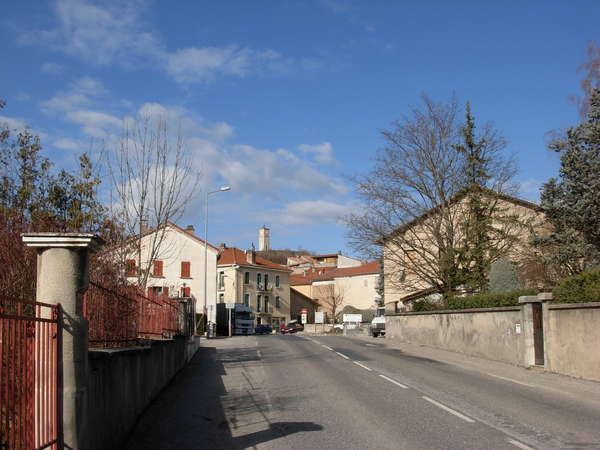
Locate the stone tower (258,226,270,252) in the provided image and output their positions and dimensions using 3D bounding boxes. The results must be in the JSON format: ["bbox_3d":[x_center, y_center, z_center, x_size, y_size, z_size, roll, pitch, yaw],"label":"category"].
[{"bbox_3d":[-22.750,9.272,422.120,5.100,16.750,5.100,6,-9,-41],"label":"stone tower"}]

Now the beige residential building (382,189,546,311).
[{"bbox_3d":[14.963,3.253,50.771,14.000,10.385,11.000,-5,-10,27],"label":"beige residential building"}]

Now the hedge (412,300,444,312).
[{"bbox_3d":[5.700,3.890,29.553,1.000,1.000,3.600,1,-9,-7],"label":"hedge"}]

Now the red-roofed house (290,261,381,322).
[{"bbox_3d":[7.876,12.052,106.007,15.000,10.781,9.000,-7,-11,36],"label":"red-roofed house"}]

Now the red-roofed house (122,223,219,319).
[{"bbox_3d":[-15.918,6.182,75.040,10.200,11.689,11.000,4,-10,-22],"label":"red-roofed house"}]

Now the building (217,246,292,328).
[{"bbox_3d":[-9.425,9.695,97.737,12.000,12.496,12.400,-7,-11,37],"label":"building"}]

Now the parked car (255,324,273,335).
[{"bbox_3d":[-4.764,13.623,85.927,1.750,1.273,4.100,-3,-9,20],"label":"parked car"}]

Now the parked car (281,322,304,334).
[{"bbox_3d":[-0.810,11.633,74.092,1.700,1.318,4.100,-4,-10,25],"label":"parked car"}]

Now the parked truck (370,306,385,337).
[{"bbox_3d":[6.012,7.006,47.487,1.850,2.051,4.500,-1,-9,6],"label":"parked truck"}]

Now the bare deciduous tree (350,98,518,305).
[{"bbox_3d":[6.714,-0.728,33.510,8.200,12.344,7.600,-1,-9,6],"label":"bare deciduous tree"}]

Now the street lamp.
[{"bbox_3d":[-5.326,2.223,42.160,1.700,9.442,0.300,-1,-9,6],"label":"street lamp"}]

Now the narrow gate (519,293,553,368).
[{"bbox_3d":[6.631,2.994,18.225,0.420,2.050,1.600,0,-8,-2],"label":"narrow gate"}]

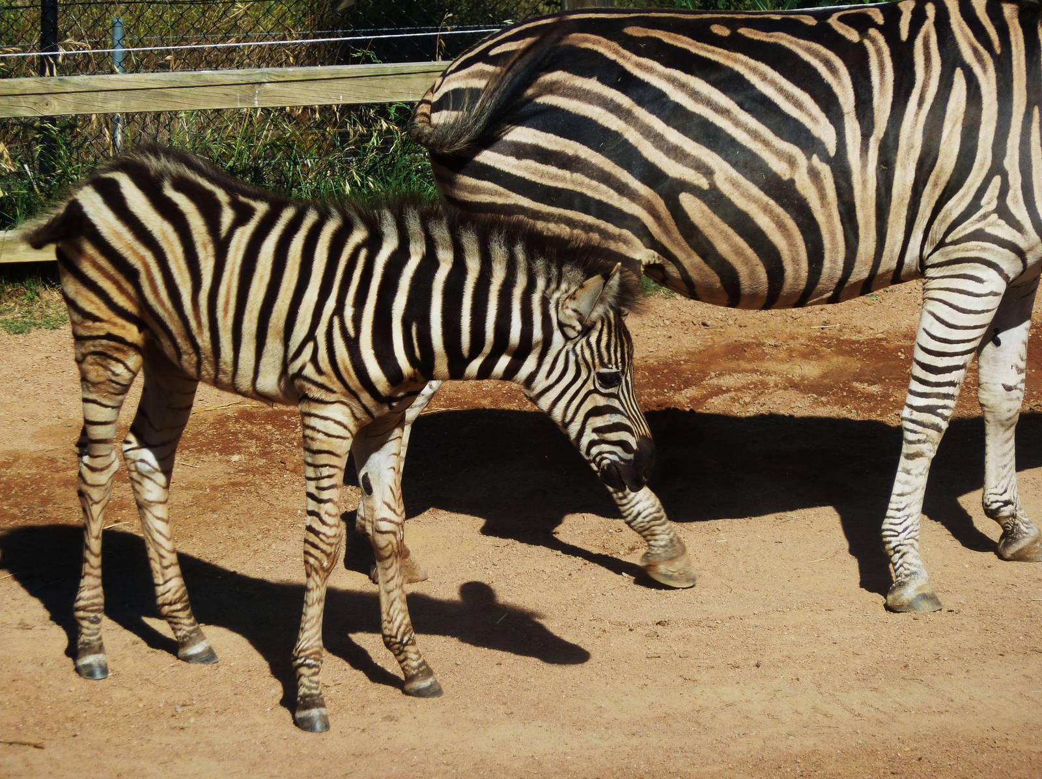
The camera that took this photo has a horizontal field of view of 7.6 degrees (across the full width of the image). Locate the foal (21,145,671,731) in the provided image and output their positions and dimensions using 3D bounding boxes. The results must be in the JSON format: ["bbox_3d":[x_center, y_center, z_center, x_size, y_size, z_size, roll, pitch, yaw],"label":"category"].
[{"bbox_3d":[-0.354,0.086,13.823,1.204,0.971,0.320,8,18,25],"label":"foal"}]

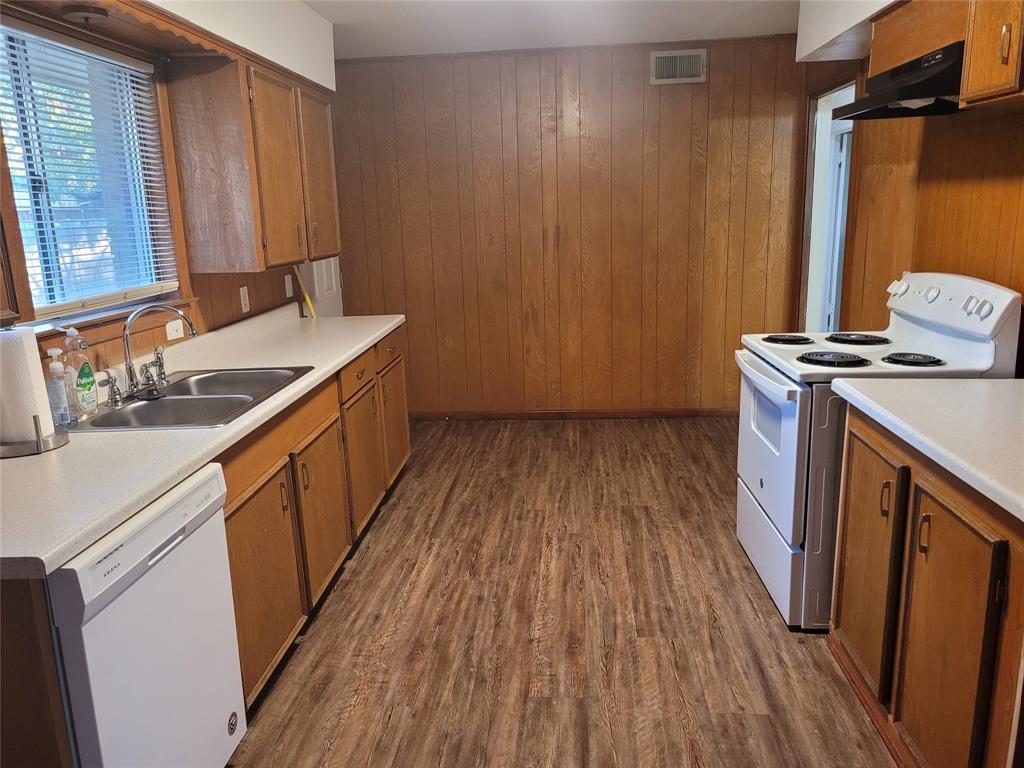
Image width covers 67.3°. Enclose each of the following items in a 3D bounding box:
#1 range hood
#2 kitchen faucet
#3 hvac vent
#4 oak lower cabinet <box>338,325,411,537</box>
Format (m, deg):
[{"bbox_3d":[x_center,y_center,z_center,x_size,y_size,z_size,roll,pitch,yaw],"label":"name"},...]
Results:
[{"bbox_3d":[1.446,-1.017,2.612,0.460,0.150,0.750,-1,13,5],"label":"range hood"},{"bbox_3d":[-1.184,-0.123,2.611,0.265,0.288,0.170,-1,13,5],"label":"kitchen faucet"},{"bbox_3d":[1.063,-2.025,4.912,0.353,0.201,0.025,-1,13,5],"label":"hvac vent"},{"bbox_3d":[-0.959,0.187,3.906,0.610,0.823,1.220,-1,13,5],"label":"oak lower cabinet"}]

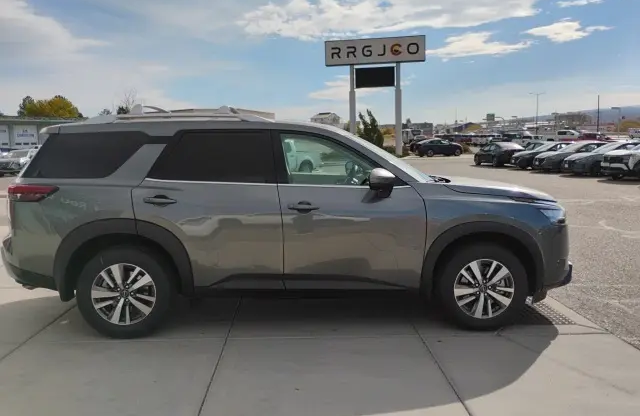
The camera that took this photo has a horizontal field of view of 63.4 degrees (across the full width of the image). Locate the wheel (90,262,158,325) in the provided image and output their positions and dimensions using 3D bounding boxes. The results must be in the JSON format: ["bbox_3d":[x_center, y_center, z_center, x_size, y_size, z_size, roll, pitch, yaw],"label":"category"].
[{"bbox_3d":[-1.548,0.666,4.165,0.490,0.490,0.200,0,7,-3],"label":"wheel"}]

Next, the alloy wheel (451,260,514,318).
[{"bbox_3d":[1.341,0.650,4.324,0.492,0.492,0.200,0,7,-2],"label":"alloy wheel"}]

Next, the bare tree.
[{"bbox_3d":[-24.129,-10.955,65.535,2.900,8.170,2.900,-1,8,0],"label":"bare tree"}]

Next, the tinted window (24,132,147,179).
[{"bbox_3d":[-1.808,-0.411,4.000,0.950,0.370,0.070,0,-7,-3],"label":"tinted window"}]

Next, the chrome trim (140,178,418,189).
[{"bbox_3d":[-0.307,-0.193,4.087,2.100,0.070,0.040,0,7,-2],"label":"chrome trim"}]

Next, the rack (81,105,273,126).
[{"bbox_3d":[-1.191,-0.857,4.853,1.620,0.150,1.200,0,7,-3],"label":"rack"}]

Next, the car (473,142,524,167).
[{"bbox_3d":[11.000,-3.264,31.700,1.830,1.450,4.750,-1,7,-4],"label":"car"}]

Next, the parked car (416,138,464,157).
[{"bbox_3d":[10.565,-5.349,46.000,4.680,1.480,1.830,-3,8,-19],"label":"parked car"}]

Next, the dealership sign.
[{"bbox_3d":[4.824,-13.621,45.000,9.000,2.200,0.500,1,7,14],"label":"dealership sign"}]

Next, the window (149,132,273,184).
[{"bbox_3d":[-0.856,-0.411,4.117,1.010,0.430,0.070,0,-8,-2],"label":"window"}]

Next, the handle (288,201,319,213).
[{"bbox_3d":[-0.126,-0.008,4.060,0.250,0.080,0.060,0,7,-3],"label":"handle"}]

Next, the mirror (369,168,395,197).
[{"bbox_3d":[0.486,-0.193,4.031,0.200,0.230,0.250,0,7,-2],"label":"mirror"}]

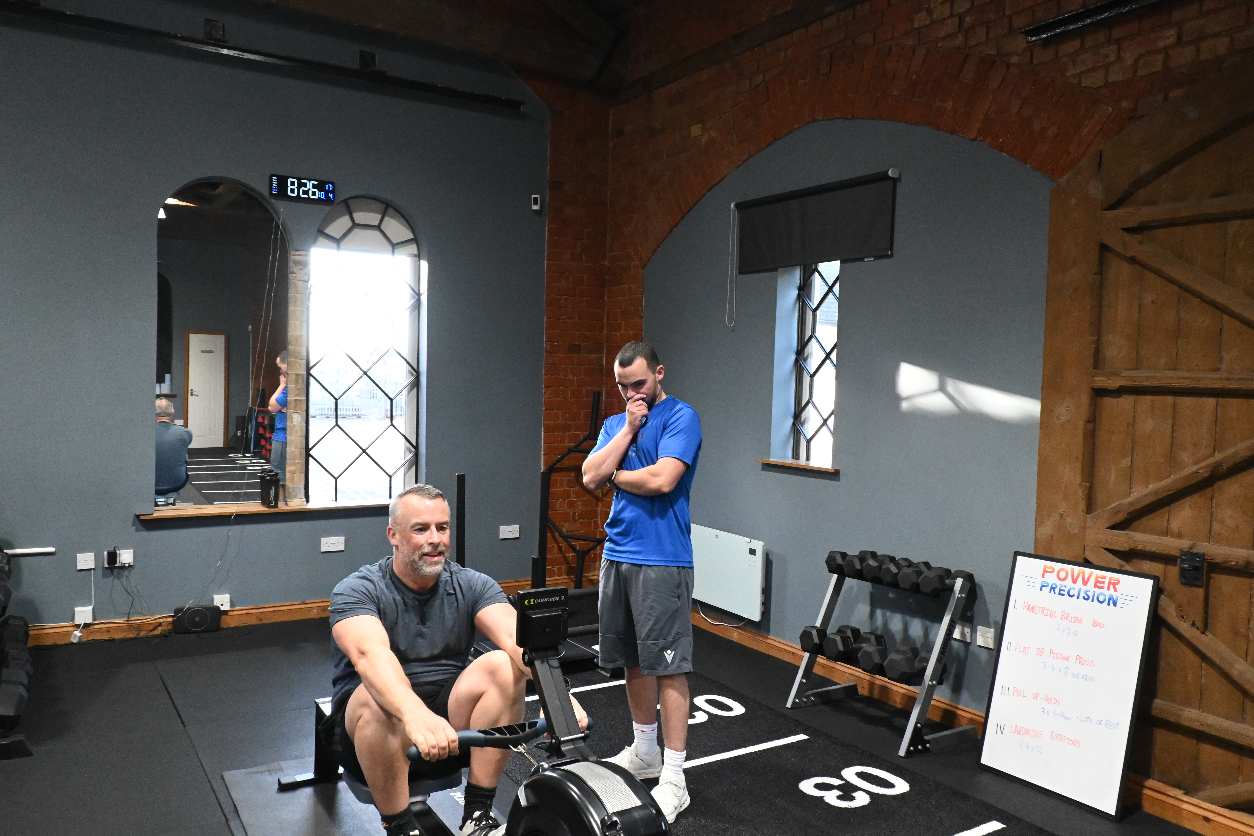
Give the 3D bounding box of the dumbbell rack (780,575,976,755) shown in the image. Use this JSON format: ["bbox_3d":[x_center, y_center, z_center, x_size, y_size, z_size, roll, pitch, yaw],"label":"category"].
[{"bbox_3d":[1.185,1.067,4.430,0.465,0.740,0.725,0,3,-34],"label":"dumbbell rack"}]

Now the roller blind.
[{"bbox_3d":[0.962,-1.025,5.079,0.085,0.434,1.242,0,3,-34],"label":"roller blind"}]

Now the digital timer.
[{"bbox_3d":[-2.006,-1.403,5.811,0.387,0.150,0.035,0,3,-31],"label":"digital timer"}]

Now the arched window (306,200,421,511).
[{"bbox_3d":[-1.732,-0.445,6.220,0.750,2.000,0.100,0,3,-32],"label":"arched window"}]

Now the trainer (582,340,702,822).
[{"bbox_3d":[0.077,0.578,3.625,0.500,1.735,0.430,3,3,32],"label":"trainer"}]

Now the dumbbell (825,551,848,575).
[{"bbox_3d":[1.126,0.721,4.666,0.255,0.107,0.114,0,3,-34],"label":"dumbbell"}]

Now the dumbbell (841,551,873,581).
[{"bbox_3d":[1.185,0.726,4.576,0.255,0.107,0.114,0,3,-34],"label":"dumbbell"}]

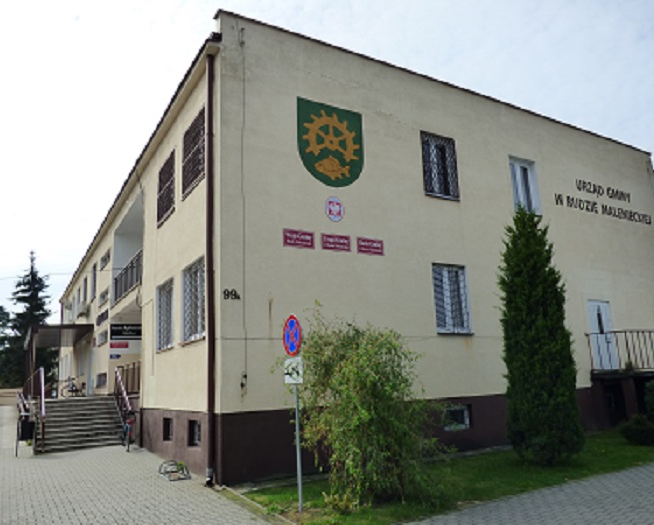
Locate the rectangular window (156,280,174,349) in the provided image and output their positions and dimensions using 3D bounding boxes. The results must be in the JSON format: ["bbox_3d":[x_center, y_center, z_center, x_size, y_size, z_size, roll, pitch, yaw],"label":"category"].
[{"bbox_3d":[-3.859,1.274,12.655,0.060,1.580,1.550,5,-14,-30],"label":"rectangular window"}]

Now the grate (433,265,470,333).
[{"bbox_3d":[2.984,0.895,12.677,1.086,1.674,0.150,5,-15,-30],"label":"grate"}]

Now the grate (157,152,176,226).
[{"bbox_3d":[-4.099,-1.885,13.494,0.060,1.600,1.600,5,-14,-30],"label":"grate"}]

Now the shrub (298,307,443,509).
[{"bbox_3d":[0.637,2.052,7.849,2.000,2.715,1.900,-2,-13,-1],"label":"shrub"}]

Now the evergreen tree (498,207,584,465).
[{"bbox_3d":[4.104,1.321,10.609,1.500,5.094,1.500,5,-15,-30],"label":"evergreen tree"}]

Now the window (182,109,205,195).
[{"bbox_3d":[-3.037,-2.496,11.853,0.070,1.518,1.748,5,-15,-30],"label":"window"}]

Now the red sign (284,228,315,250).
[{"bbox_3d":[-0.535,-0.458,10.350,0.670,0.350,0.030,5,-14,-30],"label":"red sign"}]

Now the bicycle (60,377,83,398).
[{"bbox_3d":[-10.628,5.251,22.000,1.500,0.950,0.550,-8,-13,25],"label":"bicycle"}]

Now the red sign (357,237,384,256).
[{"bbox_3d":[0.951,-0.335,11.221,0.670,0.350,0.030,5,-14,-30],"label":"red sign"}]

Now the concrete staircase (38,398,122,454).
[{"bbox_3d":[-7.432,4.716,15.594,2.157,1.330,2.750,5,-15,-30],"label":"concrete staircase"}]

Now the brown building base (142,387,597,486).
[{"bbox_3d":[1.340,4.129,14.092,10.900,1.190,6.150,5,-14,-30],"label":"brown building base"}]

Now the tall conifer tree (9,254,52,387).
[{"bbox_3d":[-25.485,5.592,46.018,4.600,13.540,4.600,-2,-12,0],"label":"tall conifer tree"}]

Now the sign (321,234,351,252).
[{"bbox_3d":[0.216,-0.417,11.232,0.727,0.328,0.030,5,-15,-30],"label":"sign"}]

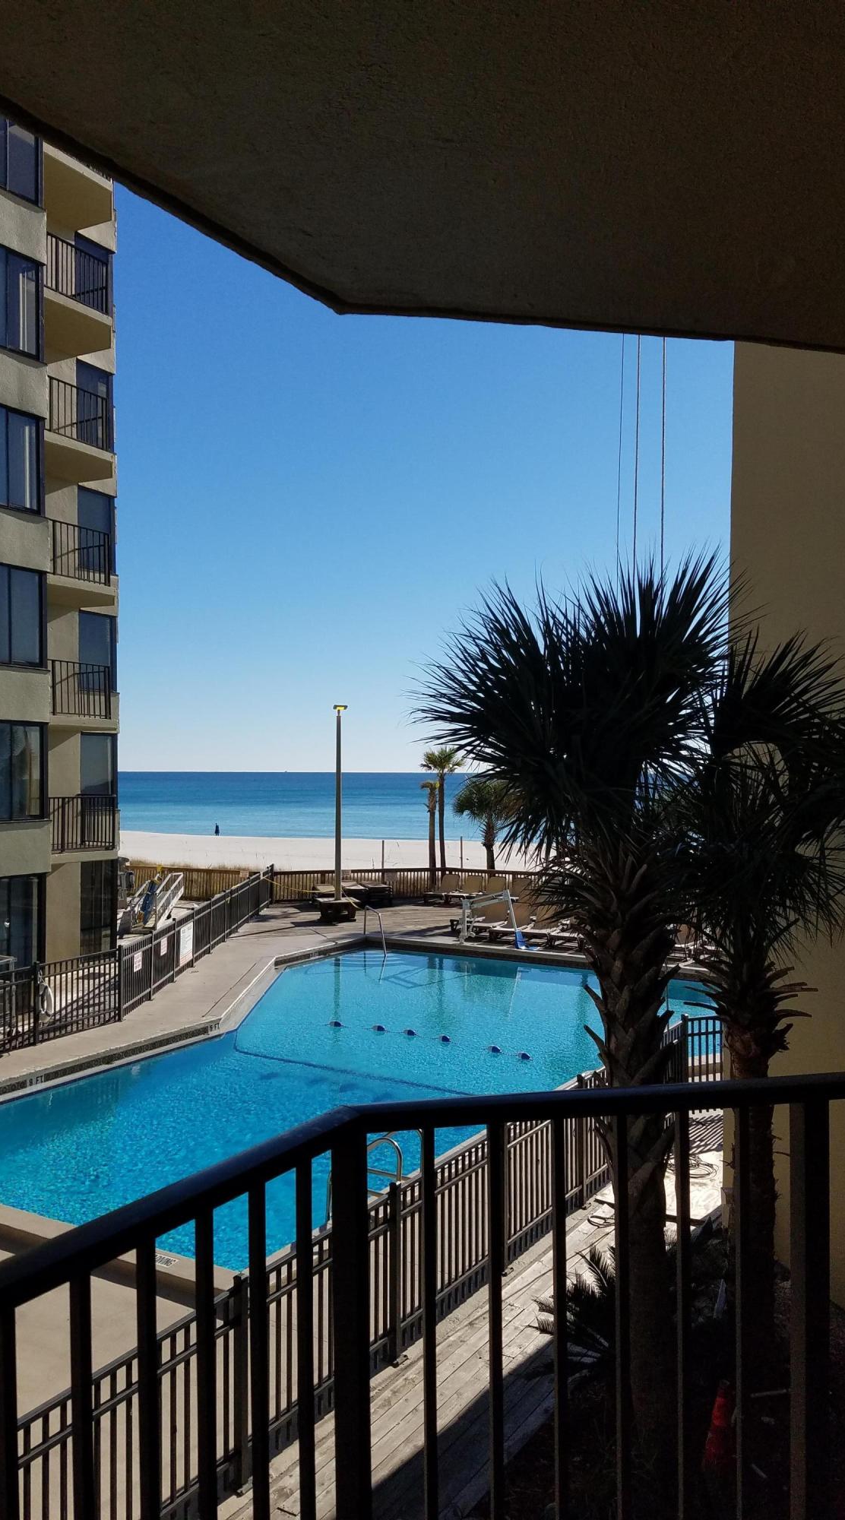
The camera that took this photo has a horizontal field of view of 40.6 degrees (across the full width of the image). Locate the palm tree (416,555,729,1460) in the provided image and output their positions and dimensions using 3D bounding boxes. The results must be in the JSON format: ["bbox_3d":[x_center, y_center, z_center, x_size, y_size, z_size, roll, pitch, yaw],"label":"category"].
[{"bbox_3d":[1.020,1.550,7.150,2.100,5.640,2.100,0,-1,0],"label":"palm tree"}]

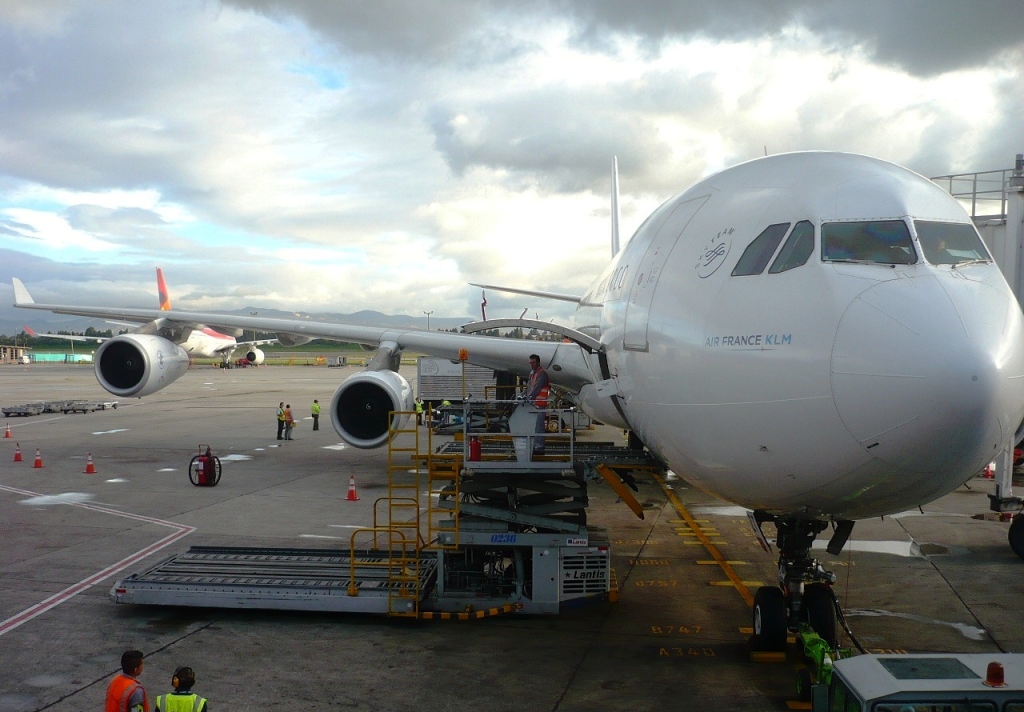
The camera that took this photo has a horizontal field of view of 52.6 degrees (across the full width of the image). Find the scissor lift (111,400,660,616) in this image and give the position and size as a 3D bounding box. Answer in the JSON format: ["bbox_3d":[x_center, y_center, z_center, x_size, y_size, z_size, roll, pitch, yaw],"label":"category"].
[{"bbox_3d":[-2.100,2.570,19.134,9.650,3.820,3.200,0,1,5],"label":"scissor lift"}]

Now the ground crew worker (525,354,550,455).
[{"bbox_3d":[0.453,0.864,18.412,0.460,1.770,0.540,-1,1,-35],"label":"ground crew worker"}]

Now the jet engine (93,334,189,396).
[{"bbox_3d":[-13.763,0.375,39.415,2.380,2.380,4.900,0,1,3],"label":"jet engine"}]

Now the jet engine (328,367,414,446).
[{"bbox_3d":[-4.196,1.645,33.035,2.380,2.380,4.900,0,1,3],"label":"jet engine"}]

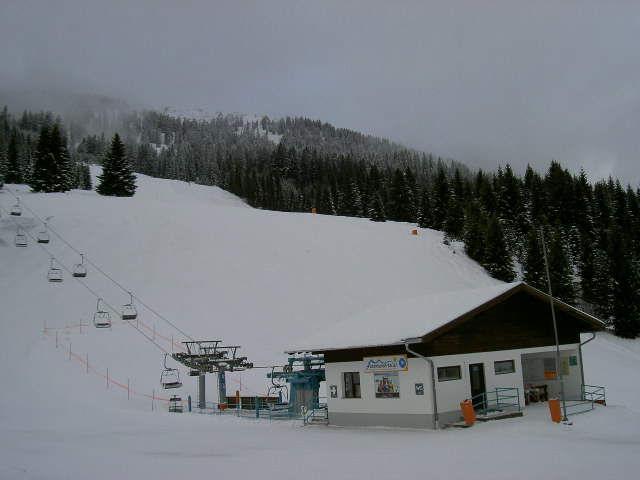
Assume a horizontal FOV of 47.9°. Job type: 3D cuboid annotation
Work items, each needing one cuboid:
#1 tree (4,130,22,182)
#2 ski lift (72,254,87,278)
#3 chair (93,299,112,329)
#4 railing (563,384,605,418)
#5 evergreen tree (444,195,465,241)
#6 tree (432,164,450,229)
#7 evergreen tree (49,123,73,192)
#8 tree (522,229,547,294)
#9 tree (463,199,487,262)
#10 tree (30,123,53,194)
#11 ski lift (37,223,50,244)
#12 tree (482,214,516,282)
[{"bbox_3d":[-91.810,-25.311,216.000,5.122,16.175,5.122,0,-9,-23],"label":"tree"},{"bbox_3d":[-26.848,2.958,80.500,1.400,2.550,0.900,3,-11,-36],"label":"ski lift"},{"bbox_3d":[-19.998,6.785,66.300,1.400,2.650,0.850,3,-12,-38],"label":"chair"},{"bbox_3d":[13.333,8.354,37.619,1.300,1.150,4.600,-12,-12,44],"label":"railing"},{"bbox_3d":[36.931,-6.178,198.000,5.217,12.631,5.217,-5,-9,11],"label":"evergreen tree"},{"bbox_3d":[35.889,-12.849,213.000,5.051,18.904,5.051,-5,-9,10],"label":"tree"},{"bbox_3d":[-74.852,-23.797,208.000,6.577,20.191,6.577,0,-9,-20],"label":"evergreen tree"},{"bbox_3d":[44.024,4.310,148.000,4.680,13.341,4.680,-6,-9,16],"label":"tree"},{"bbox_3d":[36.852,-2.266,172.000,5.438,15.266,5.438,-5,-9,12],"label":"tree"},{"bbox_3d":[-80.044,-23.797,208.000,6.577,20.191,6.577,0,-9,-21],"label":"tree"},{"bbox_3d":[-35.660,-0.813,93.000,1.400,2.550,0.900,3,-11,-36],"label":"ski lift"},{"bbox_3d":[29.871,1.415,120.000,5.200,11.400,5.200,3,-12,-38],"label":"tree"}]

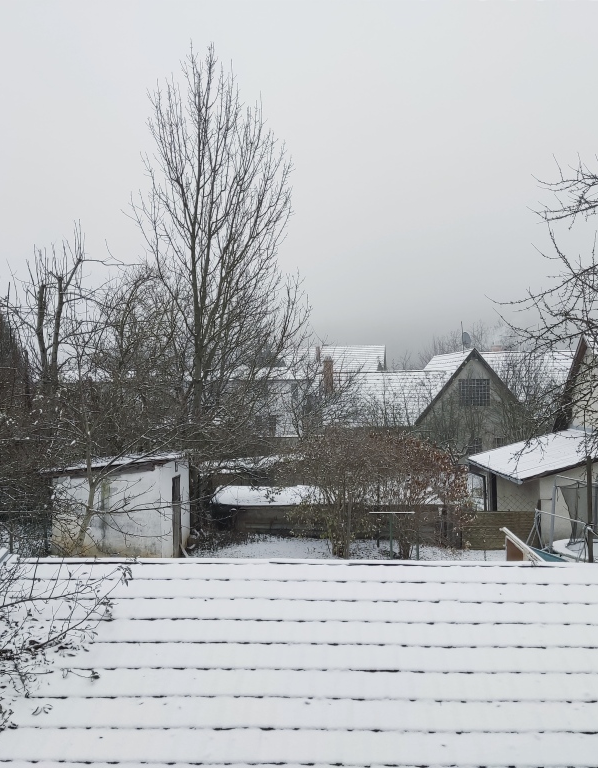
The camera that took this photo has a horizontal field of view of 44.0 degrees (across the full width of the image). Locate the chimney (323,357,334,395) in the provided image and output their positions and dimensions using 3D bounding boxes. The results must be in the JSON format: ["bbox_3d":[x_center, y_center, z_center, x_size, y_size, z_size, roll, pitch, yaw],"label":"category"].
[{"bbox_3d":[1.760,-0.500,44.000,0.580,2.300,0.580,0,0,0],"label":"chimney"}]

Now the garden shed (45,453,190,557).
[{"bbox_3d":[-4.760,3.140,19.750,3.050,2.480,2.450,0,0,8],"label":"garden shed"}]

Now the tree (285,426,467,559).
[{"bbox_3d":[2.120,2.990,20.000,4.800,3.450,3.500,0,0,0],"label":"tree"}]

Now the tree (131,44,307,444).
[{"bbox_3d":[-3.100,-4.300,29.000,6.900,17.800,6.500,0,0,0],"label":"tree"}]

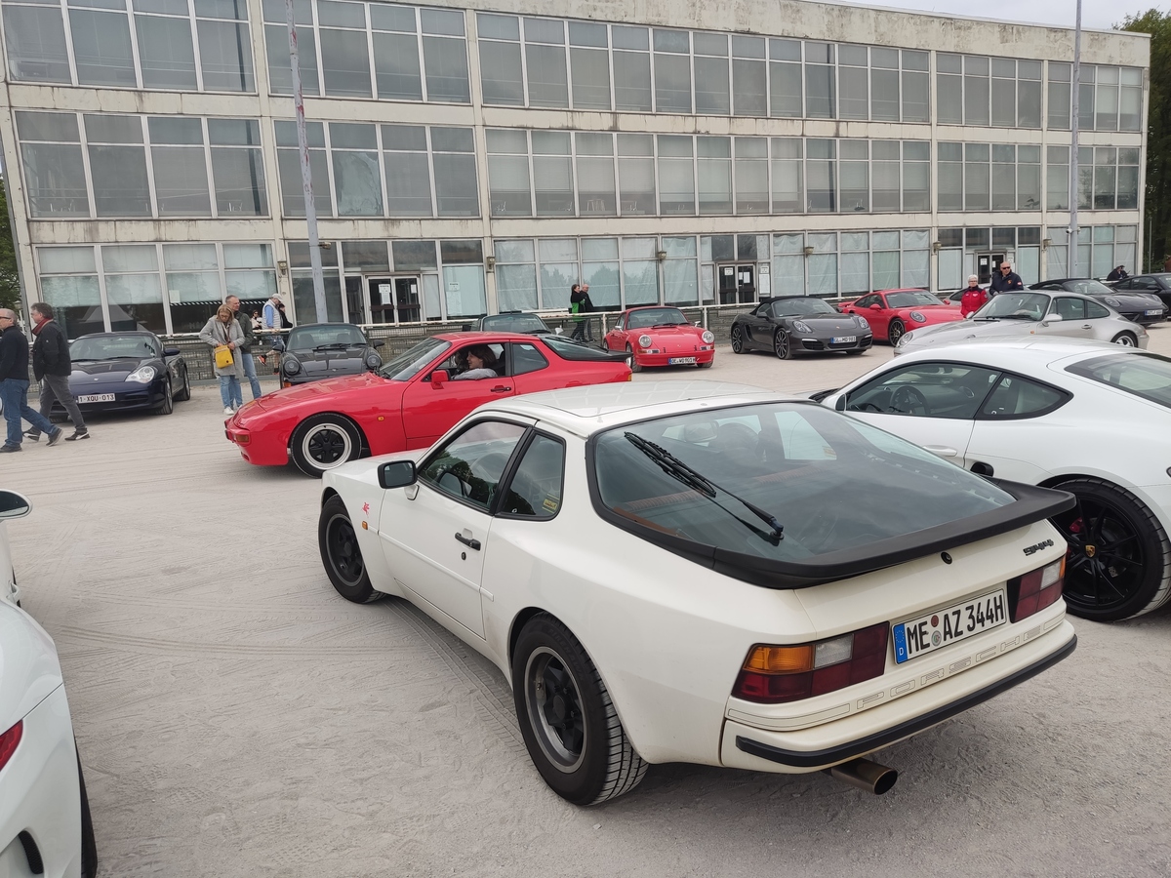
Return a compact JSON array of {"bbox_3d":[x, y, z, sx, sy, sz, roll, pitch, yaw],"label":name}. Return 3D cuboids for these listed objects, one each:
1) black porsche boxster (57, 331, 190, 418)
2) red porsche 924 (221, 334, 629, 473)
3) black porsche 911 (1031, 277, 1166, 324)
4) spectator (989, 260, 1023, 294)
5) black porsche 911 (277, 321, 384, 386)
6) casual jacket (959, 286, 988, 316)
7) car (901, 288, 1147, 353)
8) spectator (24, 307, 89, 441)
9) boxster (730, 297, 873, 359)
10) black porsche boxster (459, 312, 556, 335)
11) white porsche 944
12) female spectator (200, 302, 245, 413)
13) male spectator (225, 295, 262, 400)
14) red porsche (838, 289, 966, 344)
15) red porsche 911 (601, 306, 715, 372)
[{"bbox_3d":[-7.874,-1.141,14.349,1.800,1.300,4.360,-6,10,-18],"label":"black porsche boxster"},{"bbox_3d":[-1.640,-0.465,9.420,4.200,1.270,1.735,-6,10,-17],"label":"red porsche 924"},{"bbox_3d":[13.200,-3.640,22.700,1.830,1.290,4.490,-6,10,-16],"label":"black porsche 911"},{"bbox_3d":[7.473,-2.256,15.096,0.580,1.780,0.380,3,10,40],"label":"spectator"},{"bbox_3d":[-4.467,-1.394,14.912,1.700,1.310,4.250,-6,10,-16],"label":"black porsche 911"},{"bbox_3d":[7.384,-2.576,16.060,0.540,0.680,0.340,3,10,38],"label":"casual jacket"},{"bbox_3d":[6.813,-1.635,13.081,4.250,1.300,1.770,-6,11,-20],"label":"car"},{"bbox_3d":[-7.036,-0.885,11.200,0.650,1.770,0.520,-7,10,-22],"label":"spectator"},{"bbox_3d":[4.693,-2.548,18.955,1.830,1.285,4.370,-5,10,-12],"label":"boxster"},{"bbox_3d":[-1.480,-1.800,16.600,1.650,1.290,4.220,-5,10,-15],"label":"black porsche boxster"},{"bbox_3d":[-0.030,0.352,4.176,1.750,1.275,4.200,-9,11,-31],"label":"white porsche 944"},{"bbox_3d":[-5.527,-1.222,13.000,0.620,1.670,0.450,-6,10,-20],"label":"female spectator"},{"bbox_3d":[-5.655,-1.463,14.087,0.400,1.830,0.560,2,10,35],"label":"male spectator"},{"bbox_3d":[7.784,-3.004,20.650,1.890,1.300,4.480,-4,10,-9],"label":"red porsche"},{"bbox_3d":[1.426,-2.128,17.650,1.650,1.320,4.150,-5,9,-12],"label":"red porsche 911"}]

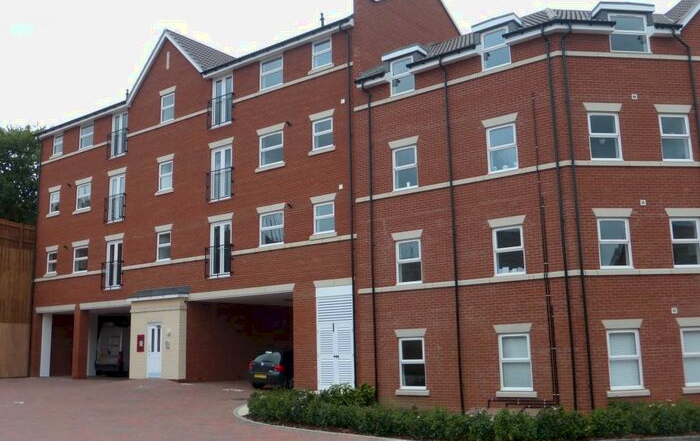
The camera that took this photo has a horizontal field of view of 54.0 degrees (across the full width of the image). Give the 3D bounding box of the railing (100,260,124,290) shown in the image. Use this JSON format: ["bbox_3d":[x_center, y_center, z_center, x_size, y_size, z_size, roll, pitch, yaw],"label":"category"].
[{"bbox_3d":[-9.899,2.289,28.652,1.440,1.120,0.130,-9,-13,36],"label":"railing"}]

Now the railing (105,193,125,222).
[{"bbox_3d":[-9.969,-0.511,29.180,1.410,1.120,0.130,-9,-13,36],"label":"railing"}]

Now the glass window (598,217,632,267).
[{"bbox_3d":[6.804,0.603,17.644,0.890,1.298,0.110,0,-11,-7],"label":"glass window"}]

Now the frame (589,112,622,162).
[{"bbox_3d":[6.763,-2.205,18.166,0.895,1.312,0.110,0,-11,-7],"label":"frame"}]

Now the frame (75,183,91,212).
[{"bbox_3d":[-11.940,-1.055,30.875,1.070,1.120,0.100,-9,-13,36],"label":"frame"}]

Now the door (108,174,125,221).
[{"bbox_3d":[-9.960,-0.954,29.368,1.100,2.020,0.100,-9,-13,36],"label":"door"}]

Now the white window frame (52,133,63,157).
[{"bbox_3d":[-13.864,-3.624,32.808,0.928,1.009,0.100,-9,-12,36],"label":"white window frame"}]

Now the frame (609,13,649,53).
[{"bbox_3d":[7.663,-5.128,18.855,1.100,1.100,0.100,0,-11,-7],"label":"frame"}]

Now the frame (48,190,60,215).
[{"bbox_3d":[-13.895,-0.854,32.387,0.850,1.000,0.110,-9,-13,36],"label":"frame"}]

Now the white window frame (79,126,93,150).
[{"bbox_3d":[-12.007,-3.852,31.447,1.181,1.149,0.100,-9,-12,36],"label":"white window frame"}]

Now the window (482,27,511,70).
[{"bbox_3d":[4.160,-4.902,19.600,0.820,1.150,0.100,-9,-13,35],"label":"window"}]

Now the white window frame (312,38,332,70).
[{"bbox_3d":[-0.937,-5.666,23.364,0.840,1.000,0.100,-9,-13,36],"label":"white window frame"}]

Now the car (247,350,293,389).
[{"bbox_3d":[-2.001,5.626,26.313,1.700,1.450,3.950,-8,-13,34],"label":"car"}]

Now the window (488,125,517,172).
[{"bbox_3d":[4.212,-1.977,18.963,0.903,1.307,0.100,-9,-12,36],"label":"window"}]

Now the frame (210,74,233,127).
[{"bbox_3d":[-4.848,-4.525,26.172,1.180,1.890,0.110,-9,-13,36],"label":"frame"}]

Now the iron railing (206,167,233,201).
[{"bbox_3d":[-4.814,-1.304,25.411,1.380,1.120,0.130,-9,-13,36],"label":"iron railing"}]

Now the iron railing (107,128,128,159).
[{"bbox_3d":[-10.066,-3.268,29.657,1.300,1.080,0.120,-9,-13,36],"label":"iron railing"}]

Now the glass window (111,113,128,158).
[{"bbox_3d":[-9.977,-3.758,29.919,1.224,2.049,0.120,-9,-12,36],"label":"glass window"}]

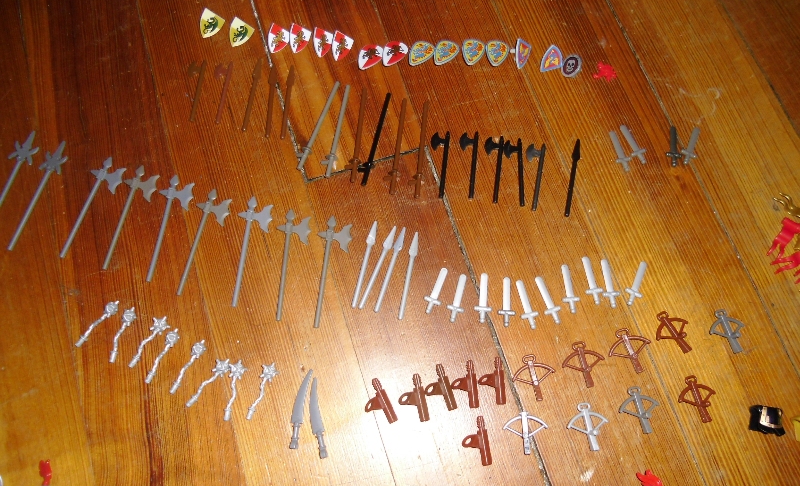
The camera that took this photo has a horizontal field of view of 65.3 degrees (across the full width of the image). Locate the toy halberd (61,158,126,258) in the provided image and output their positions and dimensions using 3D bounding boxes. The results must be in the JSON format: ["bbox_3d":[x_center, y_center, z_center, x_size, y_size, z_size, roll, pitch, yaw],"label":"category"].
[{"bbox_3d":[-0.197,-0.023,0.399,0.023,0.004,0.072,15,70,5],"label":"toy halberd"}]

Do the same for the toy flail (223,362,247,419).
[{"bbox_3d":[-0.095,0.085,0.361,0.011,0.007,0.035,1,70,0],"label":"toy flail"}]

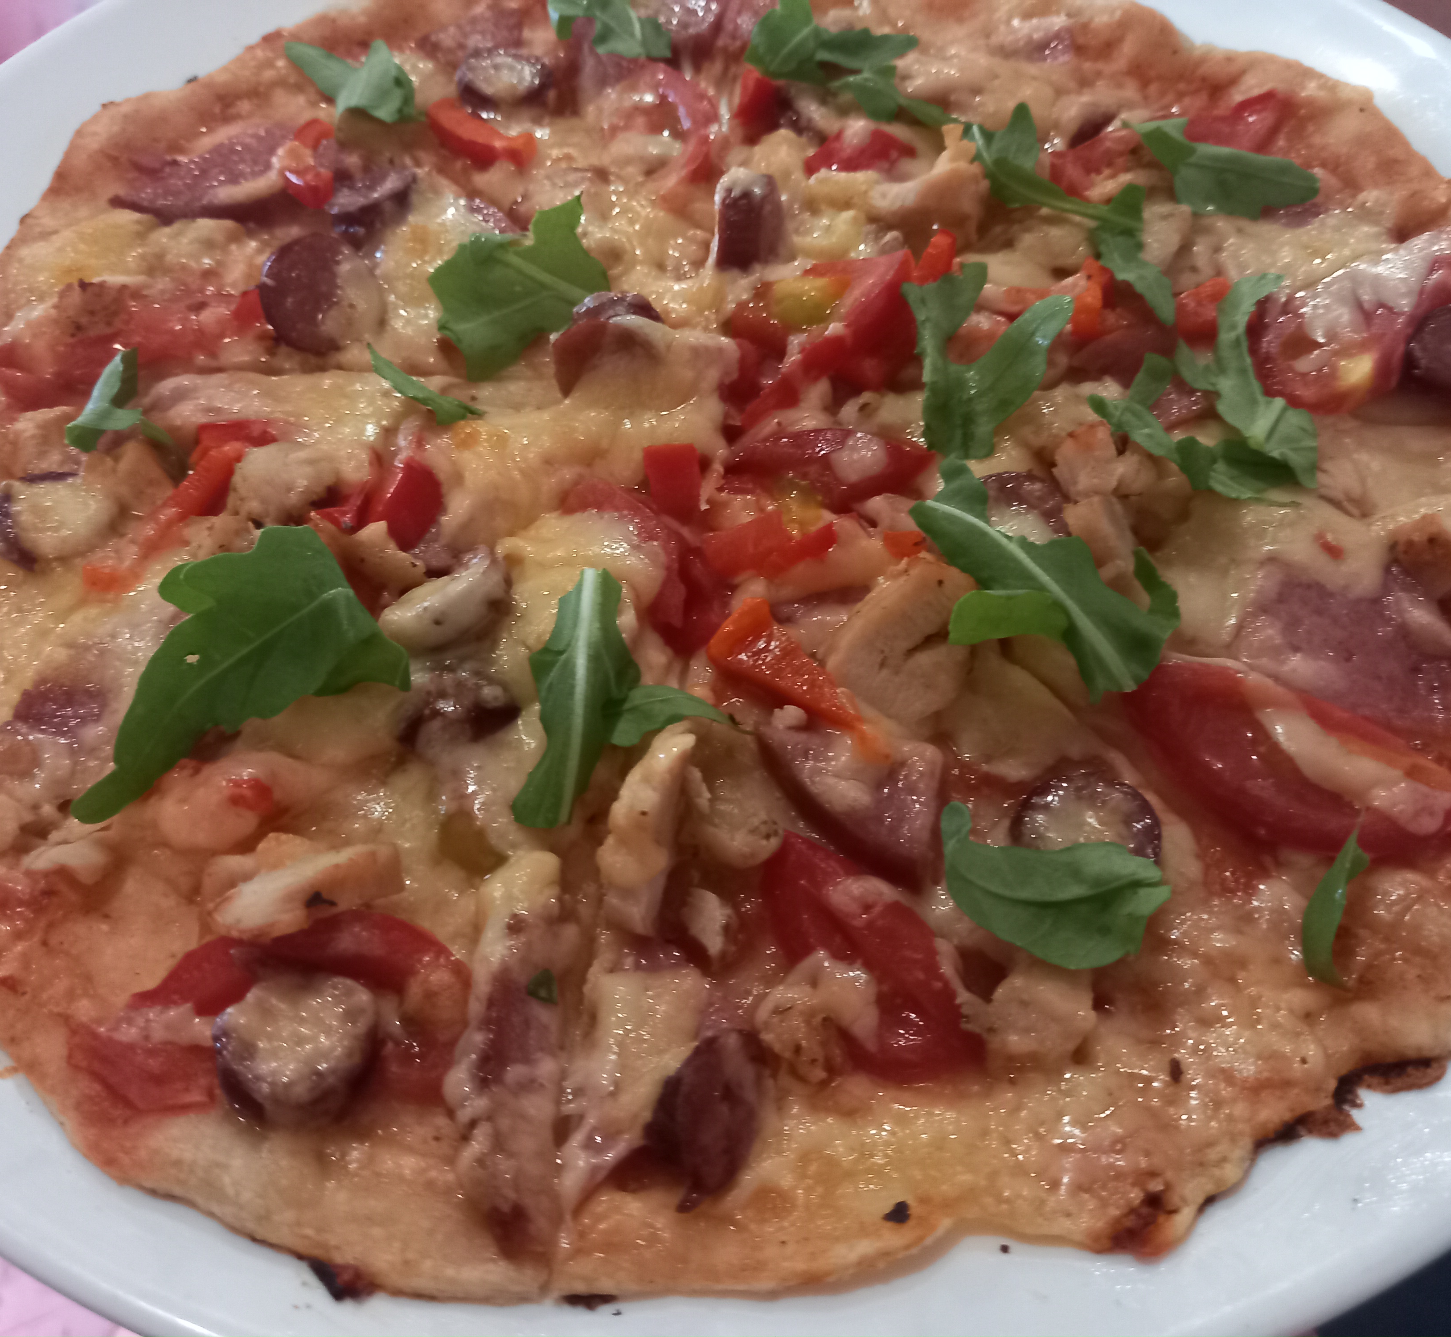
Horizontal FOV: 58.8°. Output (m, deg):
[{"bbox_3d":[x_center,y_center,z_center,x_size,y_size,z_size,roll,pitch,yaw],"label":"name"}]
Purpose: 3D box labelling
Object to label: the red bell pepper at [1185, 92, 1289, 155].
[{"bbox_3d":[0.098,-0.104,0.246,0.019,0.007,0.012,-21,67,-8],"label":"red bell pepper"}]

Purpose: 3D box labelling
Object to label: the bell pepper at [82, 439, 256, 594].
[{"bbox_3d":[-0.087,-0.024,0.201,0.007,0.008,0.026,30,62,20],"label":"bell pepper"}]

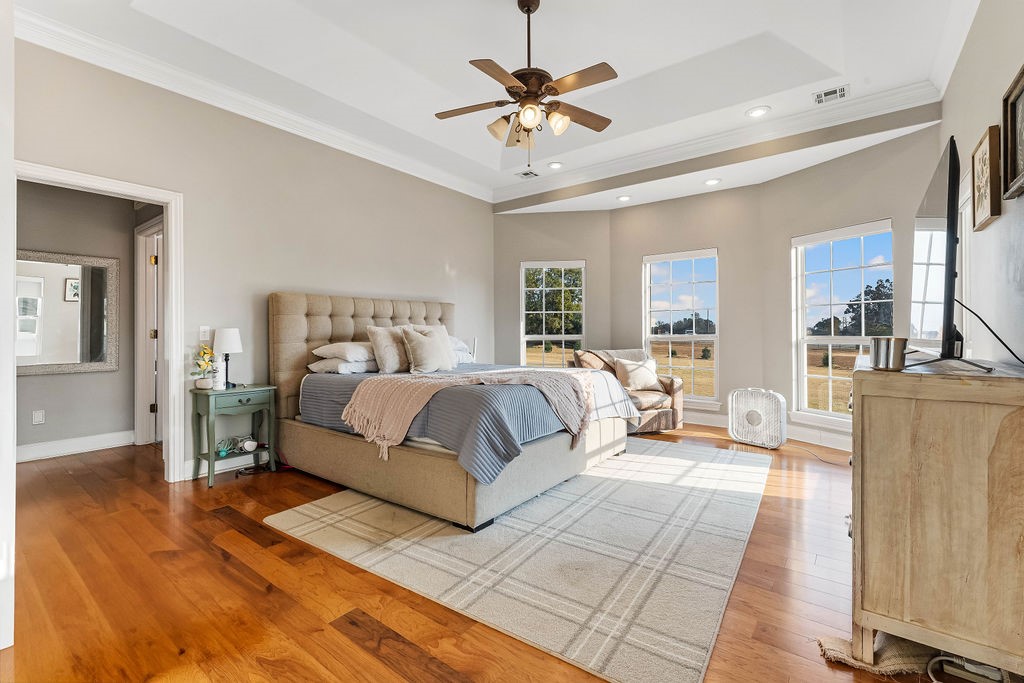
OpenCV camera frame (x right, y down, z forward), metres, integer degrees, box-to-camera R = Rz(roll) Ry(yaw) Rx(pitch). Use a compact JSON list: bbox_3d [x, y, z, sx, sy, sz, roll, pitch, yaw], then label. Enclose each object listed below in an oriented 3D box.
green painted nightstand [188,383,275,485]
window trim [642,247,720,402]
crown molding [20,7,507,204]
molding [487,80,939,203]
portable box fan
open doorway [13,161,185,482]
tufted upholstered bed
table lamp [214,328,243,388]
[{"bbox_3d":[-2.151,0.711,3.318,0.350,0.660,0.490,1,1,40],"label":"green painted nightstand"},{"bbox_3d":[2.046,-0.212,5.223,0.885,1.745,0.120,0,1,34],"label":"window trim"},{"bbox_3d":[-1.593,-1.935,4.167,0.110,0.130,4.369,1,1,40],"label":"crown molding"},{"bbox_3d":[1.523,-1.956,4.557,4.400,0.136,0.110,0,1,36],"label":"molding"},{"bbox_3d":[2.405,0.744,4.231,0.115,0.535,0.520,-1,1,-31],"label":"portable box fan"},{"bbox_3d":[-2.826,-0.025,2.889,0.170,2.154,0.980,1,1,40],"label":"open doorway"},{"bbox_3d":[-0.500,0.301,3.797,2.310,1.455,2.090,1,1,38],"label":"tufted upholstered bed"},{"bbox_3d":[-2.197,0.139,3.318,0.187,0.483,0.187,1,1,40],"label":"table lamp"}]

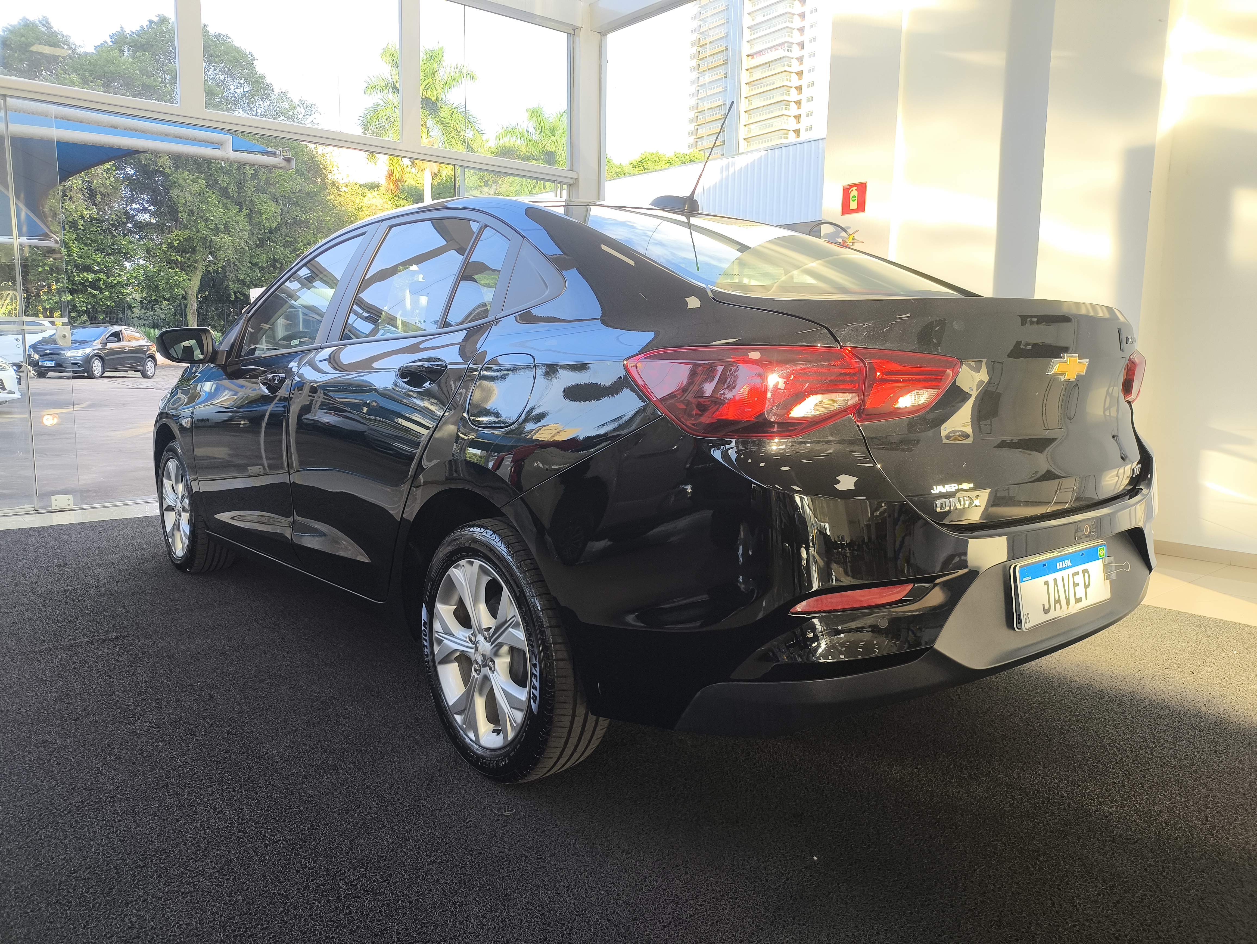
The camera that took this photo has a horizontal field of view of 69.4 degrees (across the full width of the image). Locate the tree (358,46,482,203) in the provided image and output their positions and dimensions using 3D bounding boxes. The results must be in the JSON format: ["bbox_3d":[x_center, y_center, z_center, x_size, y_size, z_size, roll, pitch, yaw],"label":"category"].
[{"bbox_3d":[-10.394,-13.515,46.406,6.140,15.640,6.140,1,8,0],"label":"tree"}]

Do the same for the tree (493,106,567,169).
[{"bbox_3d":[-4.659,-14.332,55.320,6.610,14.900,6.610,1,8,0],"label":"tree"}]

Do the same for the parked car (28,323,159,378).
[{"bbox_3d":[-14.794,-3.317,25.145,1.730,1.475,3.950,1,8,2],"label":"parked car"}]

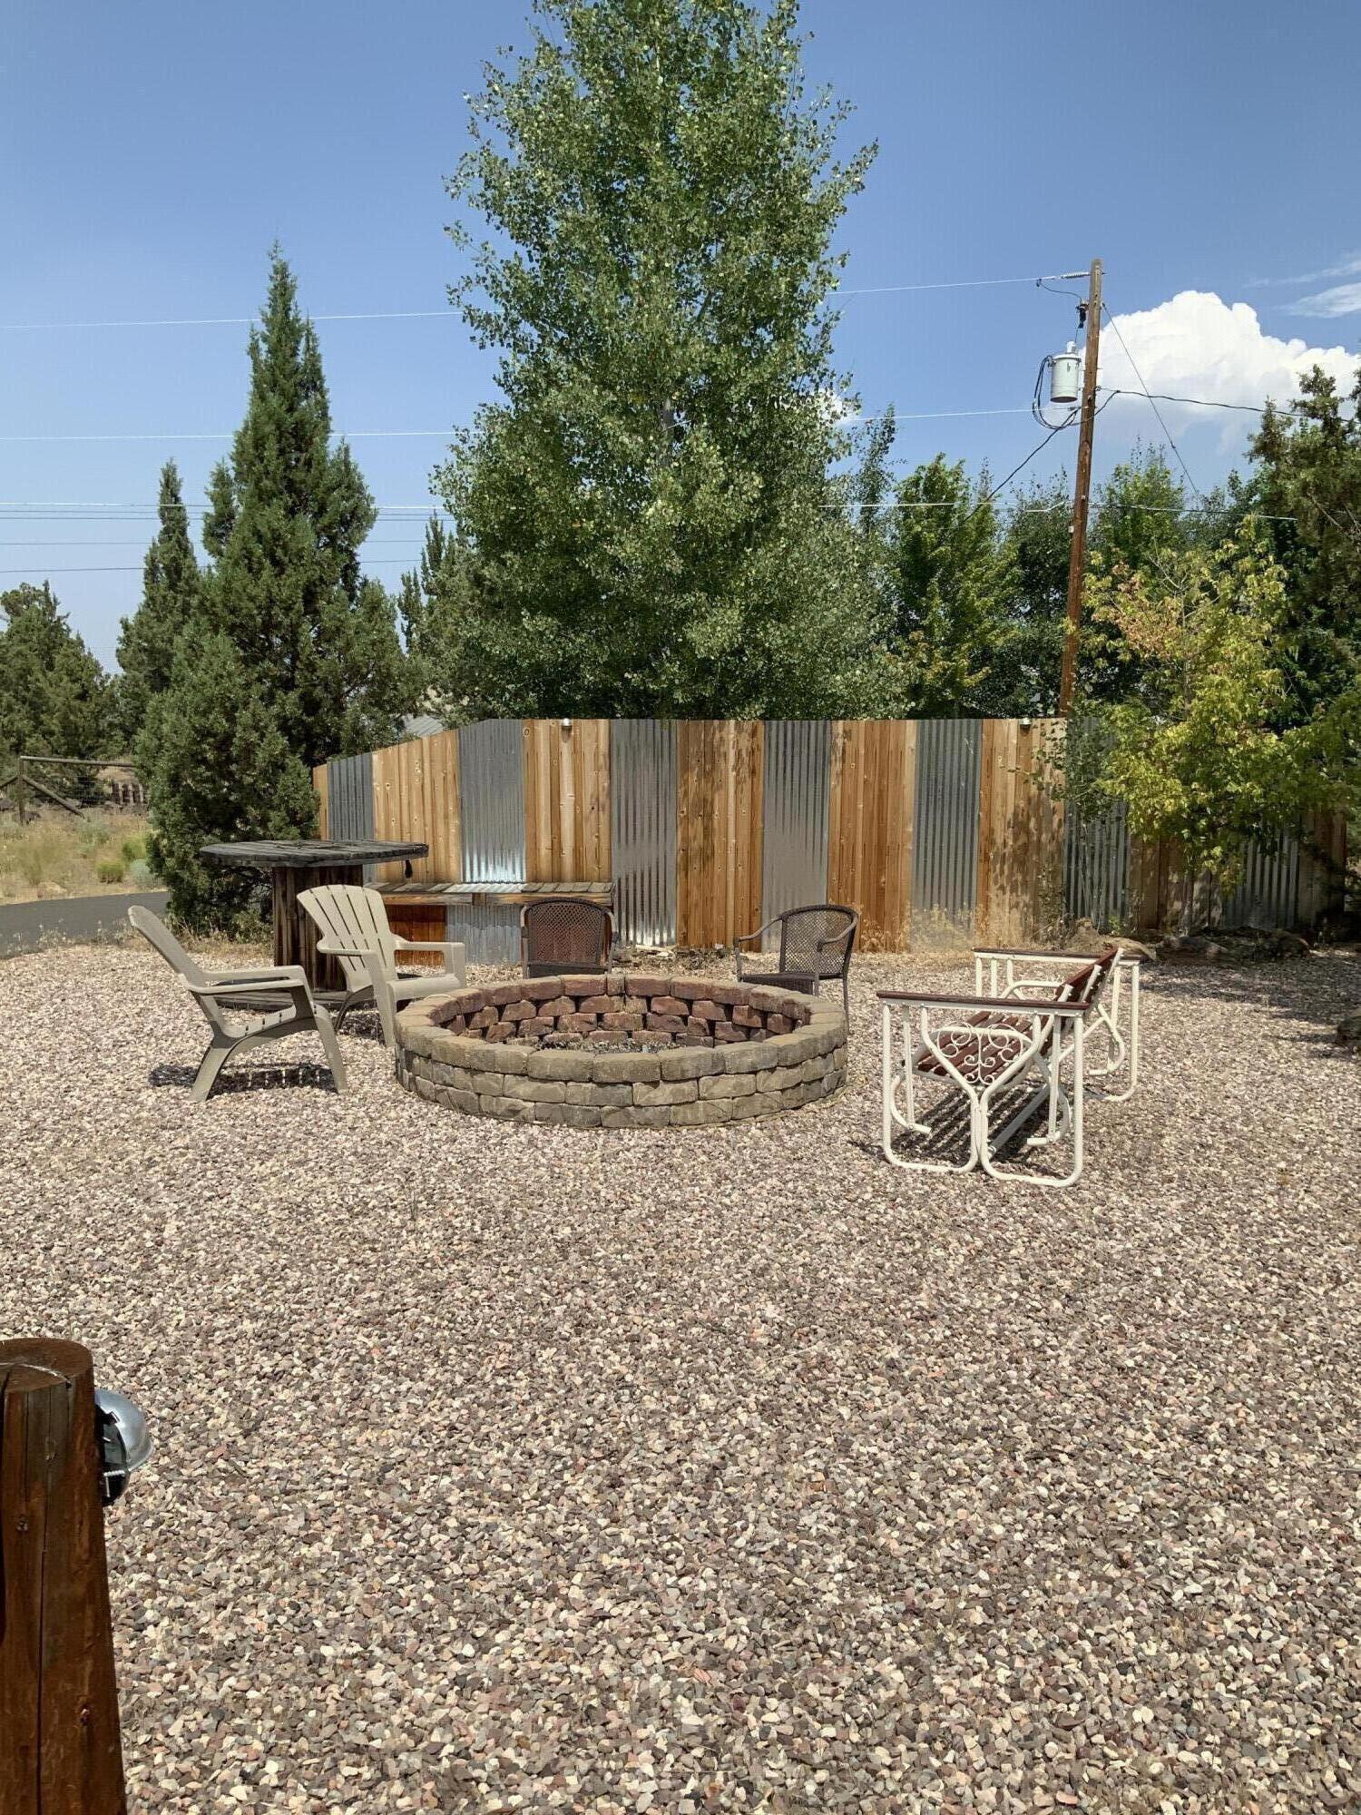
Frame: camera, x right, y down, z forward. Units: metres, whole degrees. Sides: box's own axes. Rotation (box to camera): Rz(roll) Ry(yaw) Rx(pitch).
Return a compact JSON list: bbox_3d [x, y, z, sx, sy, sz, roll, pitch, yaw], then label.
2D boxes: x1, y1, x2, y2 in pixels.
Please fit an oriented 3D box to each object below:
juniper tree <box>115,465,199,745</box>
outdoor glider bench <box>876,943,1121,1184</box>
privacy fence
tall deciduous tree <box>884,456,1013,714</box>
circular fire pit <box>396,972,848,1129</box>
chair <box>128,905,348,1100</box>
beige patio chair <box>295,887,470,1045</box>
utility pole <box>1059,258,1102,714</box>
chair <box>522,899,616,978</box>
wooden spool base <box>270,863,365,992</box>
[{"bbox_3d":[-8.100,-4.050,24.000,1.800,6.000,1.800,0,6,0],"label":"juniper tree"},{"bbox_3d":[1.440,0.575,6.400,0.800,0.750,1.500,3,7,24],"label":"outdoor glider bench"},{"bbox_3d":[1.200,-0.640,13.300,9.000,2.050,0.350,0,7,2],"label":"privacy fence"},{"bbox_3d":[3.550,-3.200,20.200,1.950,5.400,1.950,0,6,0],"label":"tall deciduous tree"},{"bbox_3d":[-0.302,0.703,8.009,2.350,0.310,2.350,0,6,0],"label":"circular fire pit"},{"bbox_3d":[-2.170,0.395,7.580,0.980,0.880,0.740,-2,7,-14],"label":"chair"},{"bbox_3d":[-1.717,0.314,8.936,0.920,0.880,0.730,5,8,40],"label":"beige patio chair"},{"bbox_3d":[6.600,-5.870,25.300,0.260,9.300,0.260,2,7,0],"label":"utility pole"},{"bbox_3d":[-0.725,0.290,9.900,0.610,0.800,0.600,-1,7,-10],"label":"chair"},{"bbox_3d":[-2.580,0.120,10.800,0.650,0.900,0.650,0,8,0],"label":"wooden spool base"}]

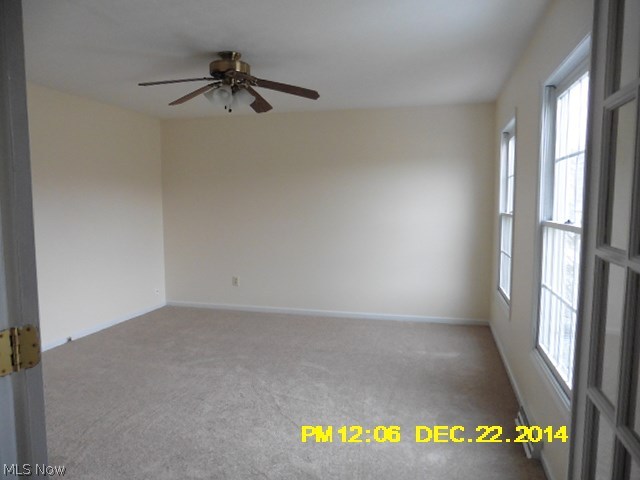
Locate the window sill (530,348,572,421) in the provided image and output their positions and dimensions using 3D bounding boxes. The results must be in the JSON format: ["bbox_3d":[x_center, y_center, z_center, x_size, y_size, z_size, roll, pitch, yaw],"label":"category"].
[{"bbox_3d":[1.155,0.684,2.235,0.060,0.065,0.880,1,5,15],"label":"window sill"}]

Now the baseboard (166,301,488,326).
[{"bbox_3d":[-0.094,0.881,5.449,4.101,0.080,0.020,1,5,15],"label":"baseboard"}]

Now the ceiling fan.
[{"bbox_3d":[-0.654,-1.142,3.224,1.280,0.380,1.250,1,5,15],"label":"ceiling fan"}]

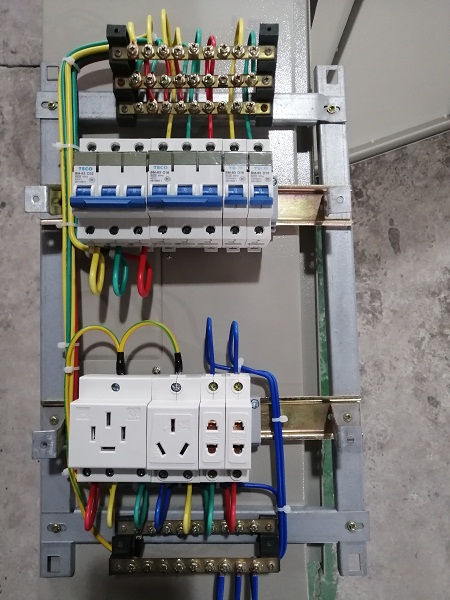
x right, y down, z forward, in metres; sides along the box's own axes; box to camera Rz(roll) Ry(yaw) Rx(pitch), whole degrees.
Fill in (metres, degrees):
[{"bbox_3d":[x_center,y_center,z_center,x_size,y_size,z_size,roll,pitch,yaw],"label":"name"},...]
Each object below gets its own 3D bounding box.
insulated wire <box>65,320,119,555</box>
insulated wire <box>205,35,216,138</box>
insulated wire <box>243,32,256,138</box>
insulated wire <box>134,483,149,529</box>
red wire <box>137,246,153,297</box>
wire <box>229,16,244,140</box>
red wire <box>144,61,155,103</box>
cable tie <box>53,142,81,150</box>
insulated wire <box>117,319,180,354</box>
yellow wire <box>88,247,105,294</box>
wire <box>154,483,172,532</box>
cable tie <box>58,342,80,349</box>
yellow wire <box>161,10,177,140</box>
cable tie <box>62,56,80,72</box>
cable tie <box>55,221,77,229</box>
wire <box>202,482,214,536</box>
[{"bbox_3d":[-0.105,0.108,0.366,0.044,0.030,0.175,0,87,0],"label":"insulated wire"},{"bbox_3d":[-0.012,-0.175,0.387,0.010,0.032,0.083,-1,85,0],"label":"insulated wire"},{"bbox_3d":[0.019,-0.164,0.356,0.010,0.028,0.082,0,87,0],"label":"insulated wire"},{"bbox_3d":[-0.064,0.157,0.360,0.011,0.025,0.034,-1,85,0],"label":"insulated wire"},{"bbox_3d":[-0.065,-0.022,0.379,0.013,0.025,0.037,-1,85,0],"label":"red wire"},{"bbox_3d":[0.009,-0.168,0.355,0.011,0.030,0.091,0,87,0],"label":"wire"},{"bbox_3d":[-0.057,-0.165,0.353,0.007,0.014,0.032,0,87,0],"label":"red wire"},{"bbox_3d":[-0.131,-0.127,0.388,0.022,0.012,0.006,-1,85,0],"label":"cable tie"},{"bbox_3d":[-0.058,0.029,0.357,0.046,0.008,0.026,0,87,0],"label":"insulated wire"},{"bbox_3d":[-0.104,-0.023,0.379,0.012,0.025,0.036,-1,85,0],"label":"yellow wire"},{"bbox_3d":[-0.046,0.156,0.352,0.011,0.022,0.035,0,87,0],"label":"wire"},{"bbox_3d":[-0.125,0.036,0.376,0.017,0.011,0.004,-1,85,0],"label":"cable tie"},{"bbox_3d":[-0.046,-0.181,0.379,0.011,0.044,0.094,-1,85,0],"label":"yellow wire"},{"bbox_3d":[-0.122,-0.187,0.372,0.017,0.012,0.005,32,87,2],"label":"cable tie"},{"bbox_3d":[-0.131,-0.062,0.385,0.018,0.012,0.005,-1,85,0],"label":"cable tie"},{"bbox_3d":[-0.012,0.158,0.352,0.009,0.022,0.041,0,87,0],"label":"wire"}]

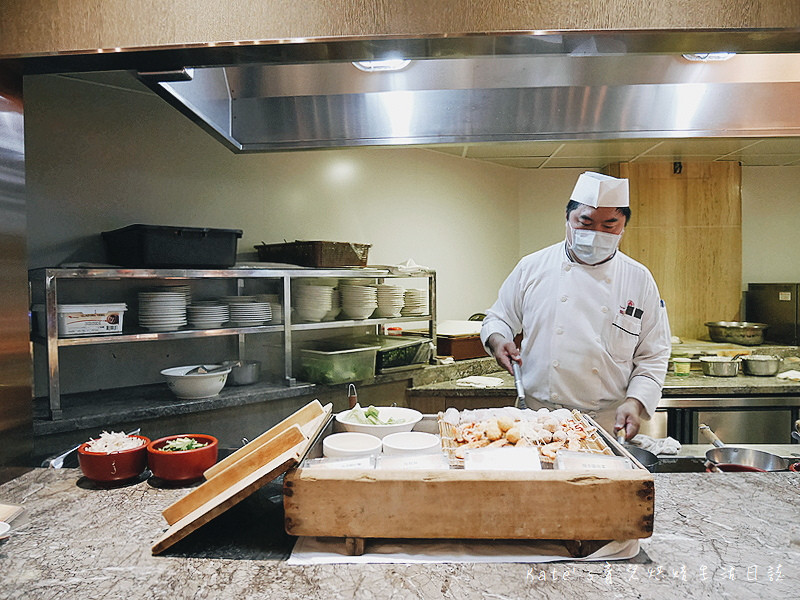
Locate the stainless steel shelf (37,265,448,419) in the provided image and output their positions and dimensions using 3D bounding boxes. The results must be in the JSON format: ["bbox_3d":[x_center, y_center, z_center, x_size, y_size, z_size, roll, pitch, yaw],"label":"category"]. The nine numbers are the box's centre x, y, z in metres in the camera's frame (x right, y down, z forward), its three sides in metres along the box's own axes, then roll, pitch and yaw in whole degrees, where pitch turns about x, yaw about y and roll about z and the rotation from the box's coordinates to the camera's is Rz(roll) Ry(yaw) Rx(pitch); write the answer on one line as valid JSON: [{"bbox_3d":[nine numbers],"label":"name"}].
[{"bbox_3d":[-0.680,0.120,2.776,1.920,0.553,0.490,-2,3,-40],"label":"stainless steel shelf"}]

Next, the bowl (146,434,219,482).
[{"bbox_3d":[-0.498,0.366,1.269,0.155,0.070,0.155,0,2,0],"label":"bowl"}]

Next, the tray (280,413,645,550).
[{"bbox_3d":[0.120,0.340,1.092,0.594,0.134,0.394,0,2,2],"label":"tray"}]

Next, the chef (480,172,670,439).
[{"bbox_3d":[0.505,0.493,1.621,0.550,1.700,0.460,0,2,14],"label":"chef"}]

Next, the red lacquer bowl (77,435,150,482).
[{"bbox_3d":[-0.656,0.367,1.268,0.150,0.070,0.150,0,2,0],"label":"red lacquer bowl"}]

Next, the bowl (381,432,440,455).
[{"bbox_3d":[0.021,0.288,1.030,0.108,0.055,0.108,0,2,0],"label":"bowl"}]

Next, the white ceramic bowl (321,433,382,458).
[{"bbox_3d":[-0.087,0.289,1.024,0.110,0.055,0.110,0,2,0],"label":"white ceramic bowl"}]

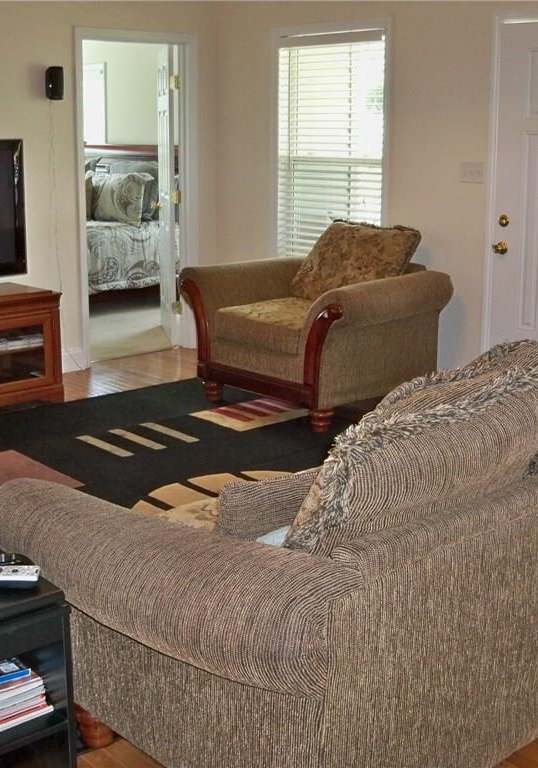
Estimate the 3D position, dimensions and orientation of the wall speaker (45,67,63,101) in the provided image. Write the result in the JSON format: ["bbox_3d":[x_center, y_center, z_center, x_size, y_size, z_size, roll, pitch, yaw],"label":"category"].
[{"bbox_3d":[-1.250,-1.753,6.042,0.100,0.185,0.110,-2,14,-8],"label":"wall speaker"}]

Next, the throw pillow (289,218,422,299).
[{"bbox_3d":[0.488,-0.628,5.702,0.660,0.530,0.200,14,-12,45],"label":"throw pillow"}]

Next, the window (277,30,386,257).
[{"bbox_3d":[0.361,-1.397,6.362,0.060,1.480,0.880,-13,19,-42],"label":"window"}]

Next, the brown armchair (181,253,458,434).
[{"bbox_3d":[0.268,-0.336,5.728,1.020,0.880,1.210,-13,19,-42],"label":"brown armchair"}]

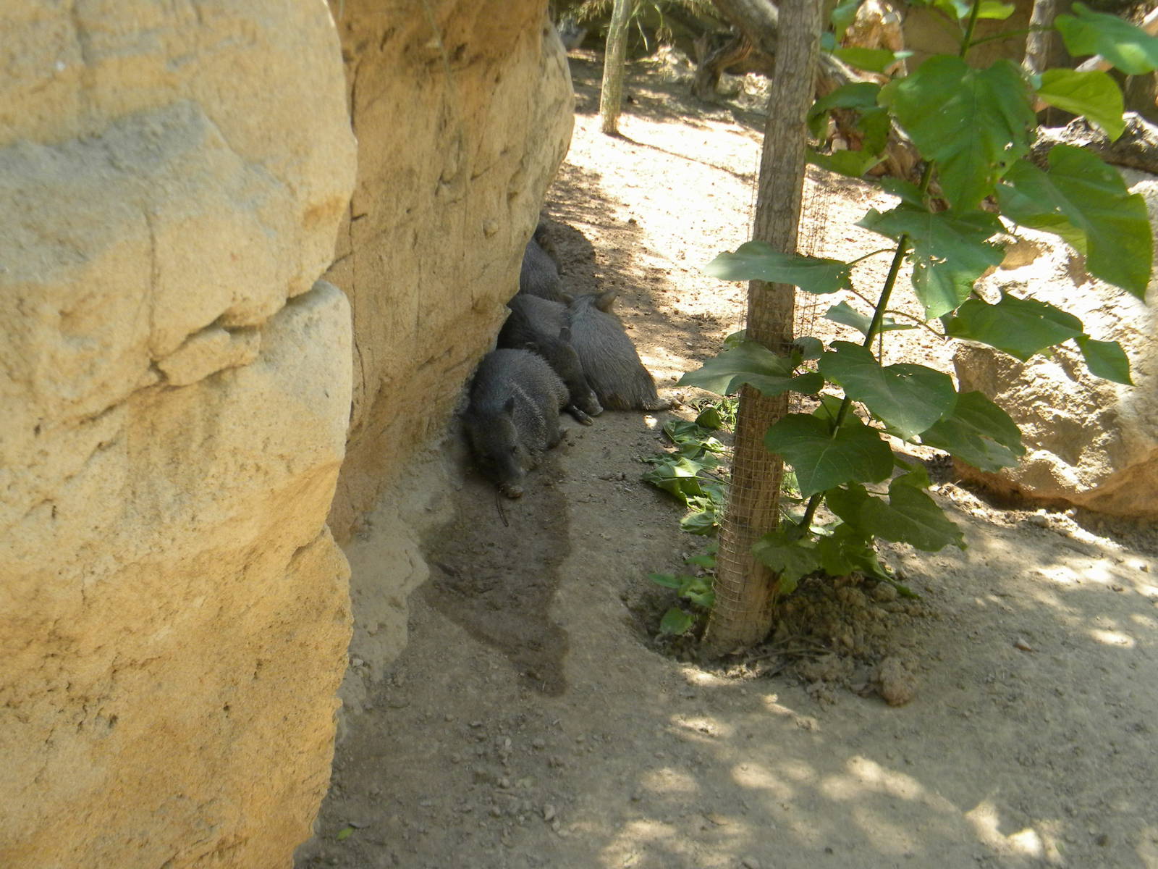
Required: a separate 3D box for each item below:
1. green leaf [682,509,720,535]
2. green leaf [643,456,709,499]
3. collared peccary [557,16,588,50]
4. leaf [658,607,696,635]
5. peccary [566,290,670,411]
[{"bbox_3d":[0.366,0.272,4.114,0.110,0.050,0.090,3,22,0],"label":"green leaf"},{"bbox_3d":[0.308,0.150,4.368,0.205,0.080,0.150,3,22,0],"label":"green leaf"},{"bbox_3d":[-0.307,-4.264,14.464,0.850,0.430,0.280,-1,22,-9],"label":"collared peccary"},{"bbox_3d":[0.260,0.487,3.621,0.095,0.050,0.080,3,22,0],"label":"leaf"},{"bbox_3d":[0.109,-0.365,5.308,0.330,0.310,0.740,-5,23,-18],"label":"peccary"}]

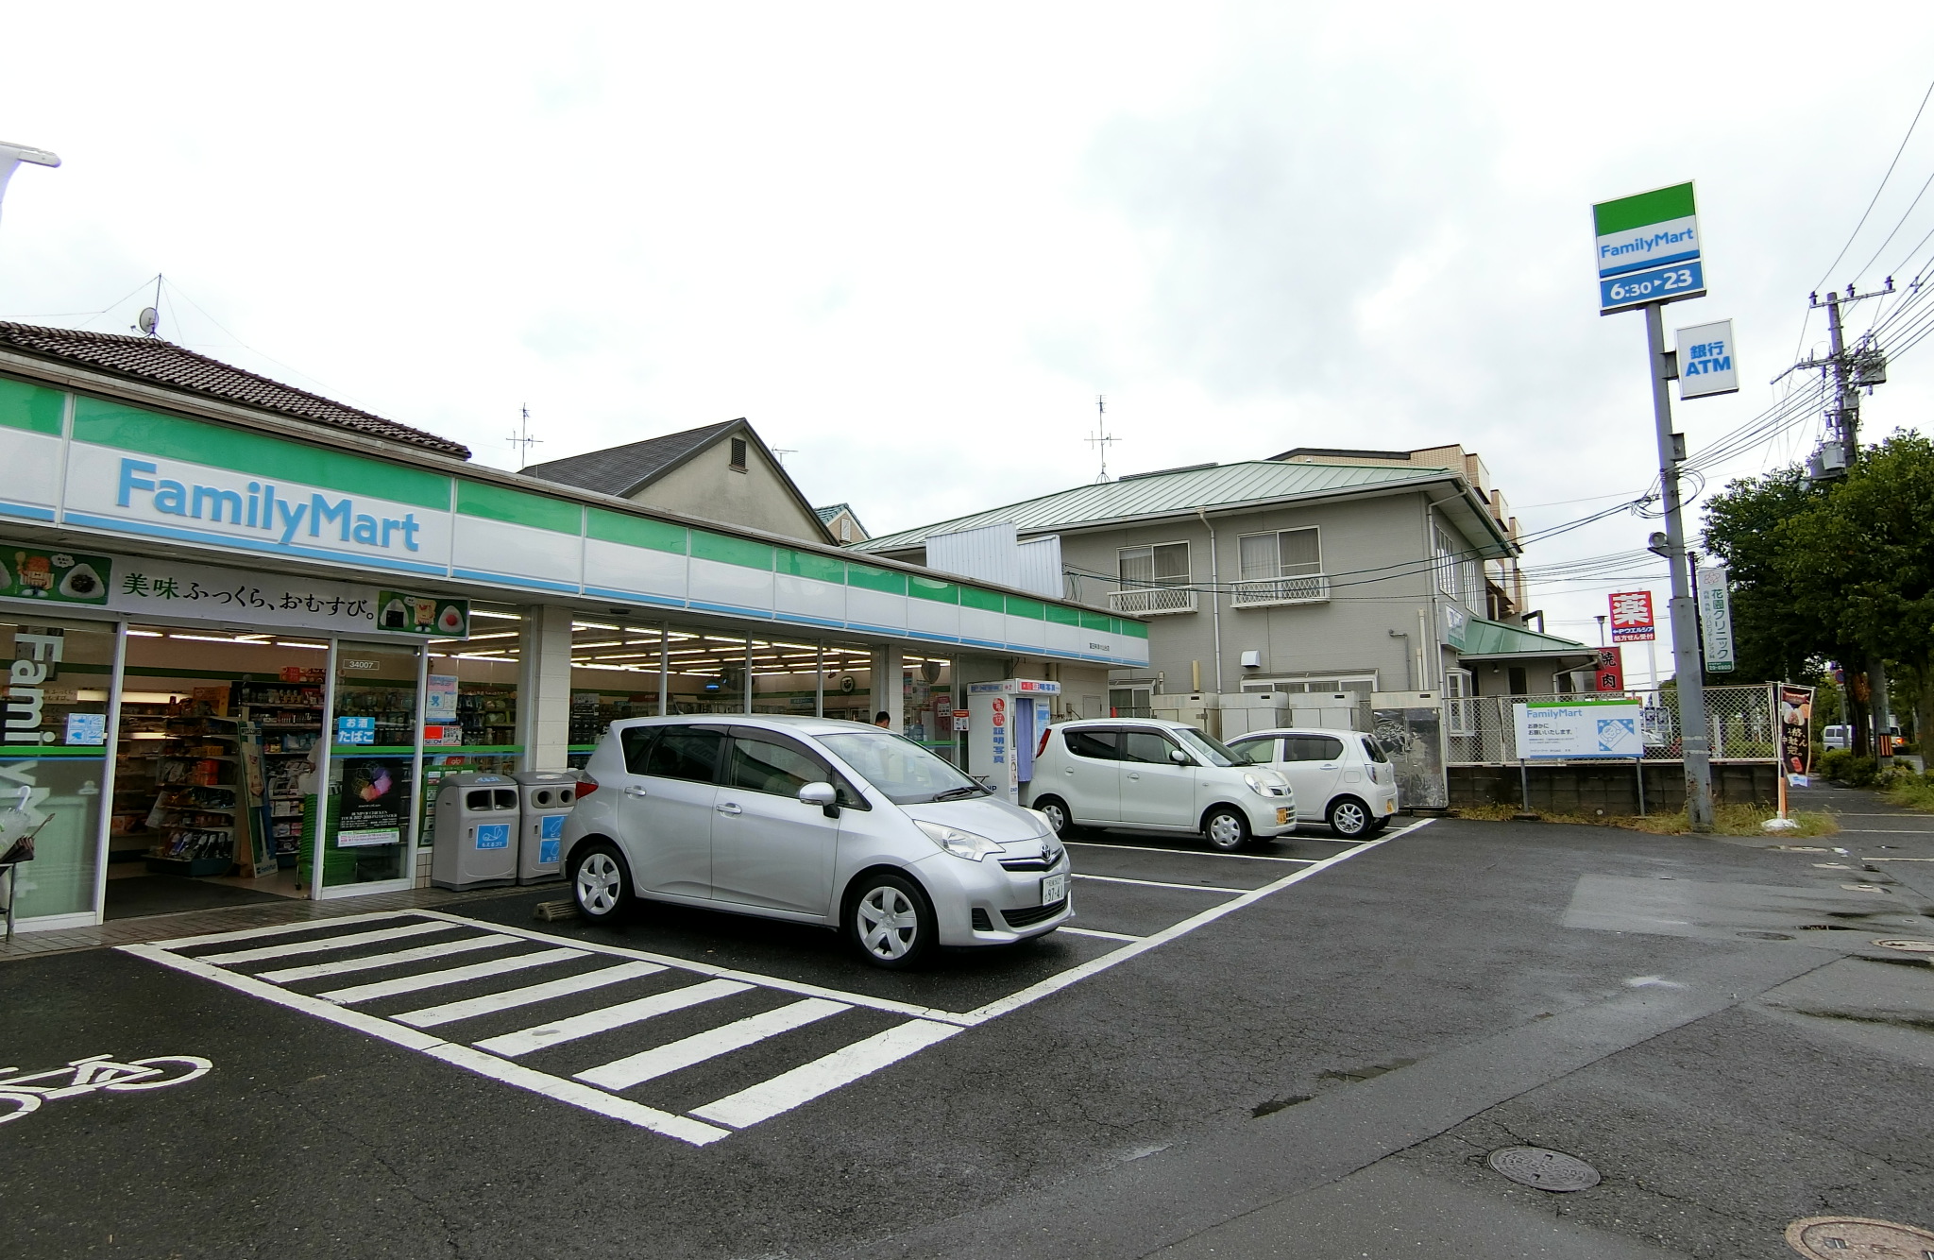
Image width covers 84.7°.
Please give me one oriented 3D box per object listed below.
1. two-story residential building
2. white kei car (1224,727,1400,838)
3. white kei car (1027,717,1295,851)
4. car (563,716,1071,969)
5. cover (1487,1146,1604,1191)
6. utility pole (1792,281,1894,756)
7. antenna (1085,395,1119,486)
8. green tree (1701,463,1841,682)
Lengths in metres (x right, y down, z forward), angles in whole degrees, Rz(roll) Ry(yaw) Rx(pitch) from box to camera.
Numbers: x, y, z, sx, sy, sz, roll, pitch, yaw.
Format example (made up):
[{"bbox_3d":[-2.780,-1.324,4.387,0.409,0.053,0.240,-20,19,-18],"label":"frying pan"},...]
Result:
[{"bbox_3d":[6.193,0.050,26.634,16.000,8.250,9.700,-5,-7,34],"label":"two-story residential building"},{"bbox_3d":[4.650,2.204,15.951,3.395,1.500,1.475,-3,-6,37],"label":"white kei car"},{"bbox_3d":[2.566,1.939,13.925,3.395,1.610,1.475,-2,-6,31],"label":"white kei car"},{"bbox_3d":[-1.088,1.374,7.827,3.995,1.585,1.695,-2,-6,31],"label":"car"},{"bbox_3d":[1.990,1.870,3.659,0.365,0.030,0.365,-4,-7,32],"label":"cover"},{"bbox_3d":[24.613,-2.786,29.373,2.000,14.275,1.400,-4,-7,32],"label":"utility pole"},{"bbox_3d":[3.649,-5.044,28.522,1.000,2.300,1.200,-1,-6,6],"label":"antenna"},{"bbox_3d":[26.400,-0.350,34.000,5.600,10.200,5.600,-5,-7,34],"label":"green tree"}]

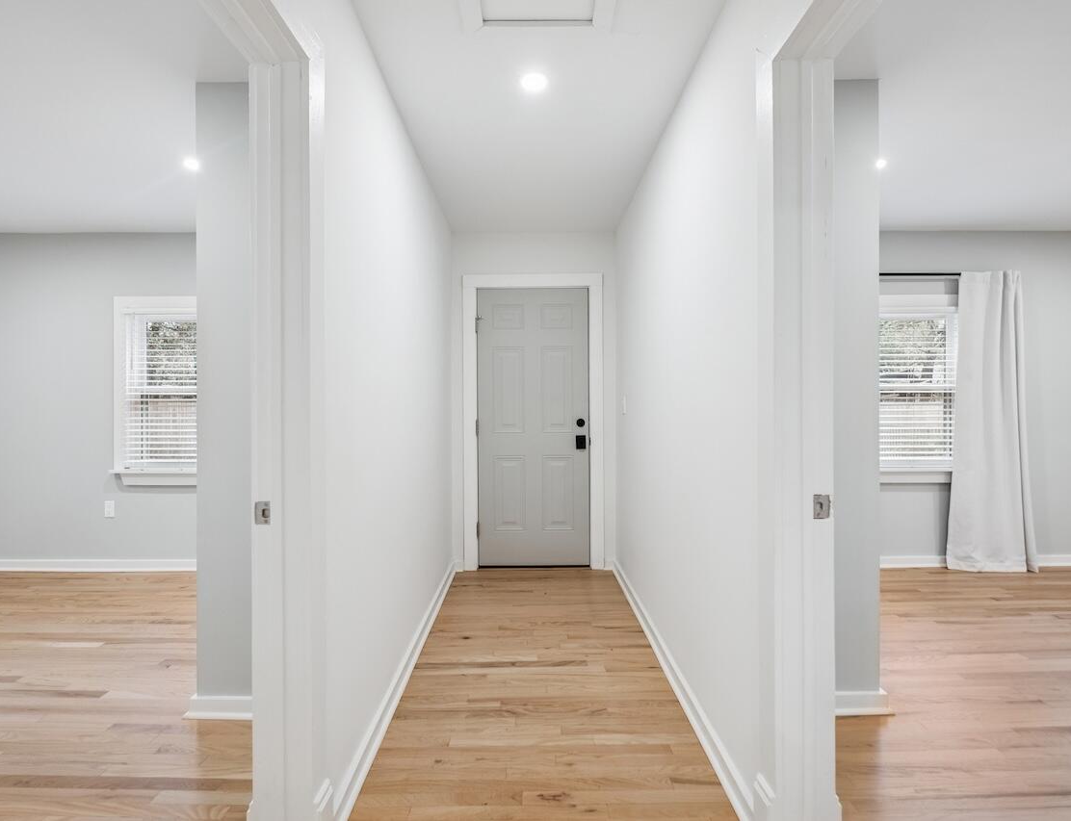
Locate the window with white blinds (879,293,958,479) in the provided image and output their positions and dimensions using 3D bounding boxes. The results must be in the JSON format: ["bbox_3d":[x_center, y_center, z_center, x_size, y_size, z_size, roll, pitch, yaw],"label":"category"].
[{"bbox_3d":[2.770,-0.167,3.770,0.830,1.170,0.060,0,0,0],"label":"window with white blinds"}]

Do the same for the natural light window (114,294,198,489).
[{"bbox_3d":[-2.565,-0.139,3.730,1.010,1.365,0.130,0,0,0],"label":"natural light window"}]

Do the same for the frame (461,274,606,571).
[{"bbox_3d":[-0.017,0.087,3.745,1.018,2.150,0.120,0,0,0],"label":"frame"}]

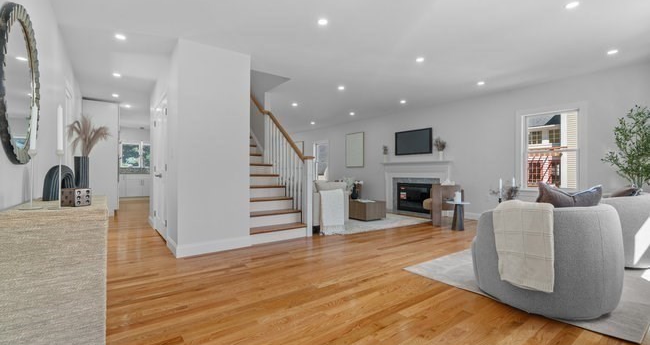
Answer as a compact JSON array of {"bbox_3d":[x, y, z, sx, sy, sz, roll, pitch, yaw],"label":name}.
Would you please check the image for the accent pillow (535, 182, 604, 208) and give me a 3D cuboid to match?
[{"bbox_3d":[1.848,0.328,2.222,0.485,0.465,0.182,0,17,-15],"label":"accent pillow"}]

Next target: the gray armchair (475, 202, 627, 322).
[{"bbox_3d":[1.798,0.630,2.434,0.949,0.768,0.929,0,0,-17],"label":"gray armchair"}]

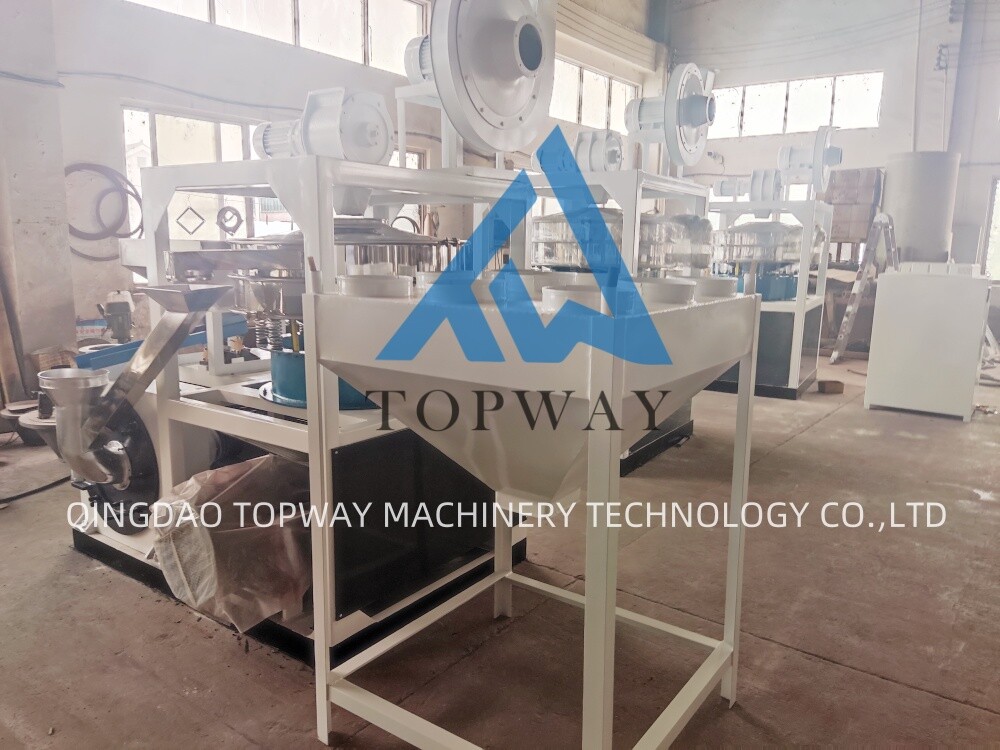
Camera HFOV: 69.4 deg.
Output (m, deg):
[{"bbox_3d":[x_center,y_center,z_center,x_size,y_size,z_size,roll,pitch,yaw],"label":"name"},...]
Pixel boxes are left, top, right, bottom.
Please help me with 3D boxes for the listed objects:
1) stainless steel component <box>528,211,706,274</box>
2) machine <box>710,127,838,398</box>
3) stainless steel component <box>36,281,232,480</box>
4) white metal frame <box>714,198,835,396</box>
[{"bbox_3d":[0.907,-1.042,5.542,1.278,0.480,1.025,7,12,34],"label":"stainless steel component"},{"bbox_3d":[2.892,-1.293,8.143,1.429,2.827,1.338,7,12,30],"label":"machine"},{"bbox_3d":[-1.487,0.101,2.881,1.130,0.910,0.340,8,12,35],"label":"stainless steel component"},{"bbox_3d":[2.945,-0.909,8.158,1.155,1.946,1.307,7,12,30],"label":"white metal frame"}]

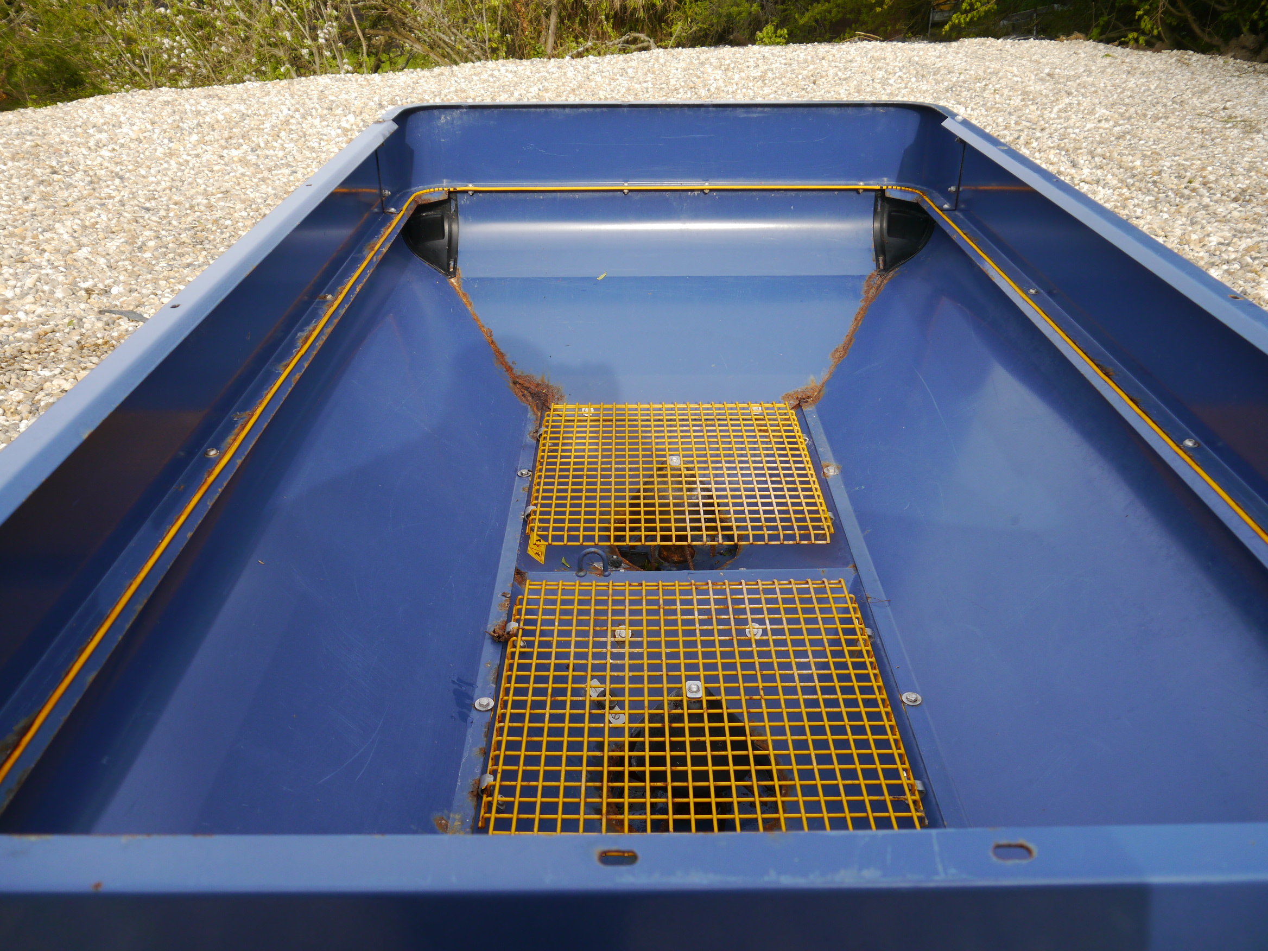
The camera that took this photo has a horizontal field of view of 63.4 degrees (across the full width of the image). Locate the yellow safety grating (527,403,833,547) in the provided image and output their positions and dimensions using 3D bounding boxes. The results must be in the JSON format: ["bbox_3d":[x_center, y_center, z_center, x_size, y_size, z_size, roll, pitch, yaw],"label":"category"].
[{"bbox_3d":[0.075,-0.016,1.882,0.502,0.022,0.490,0,30,0],"label":"yellow safety grating"}]

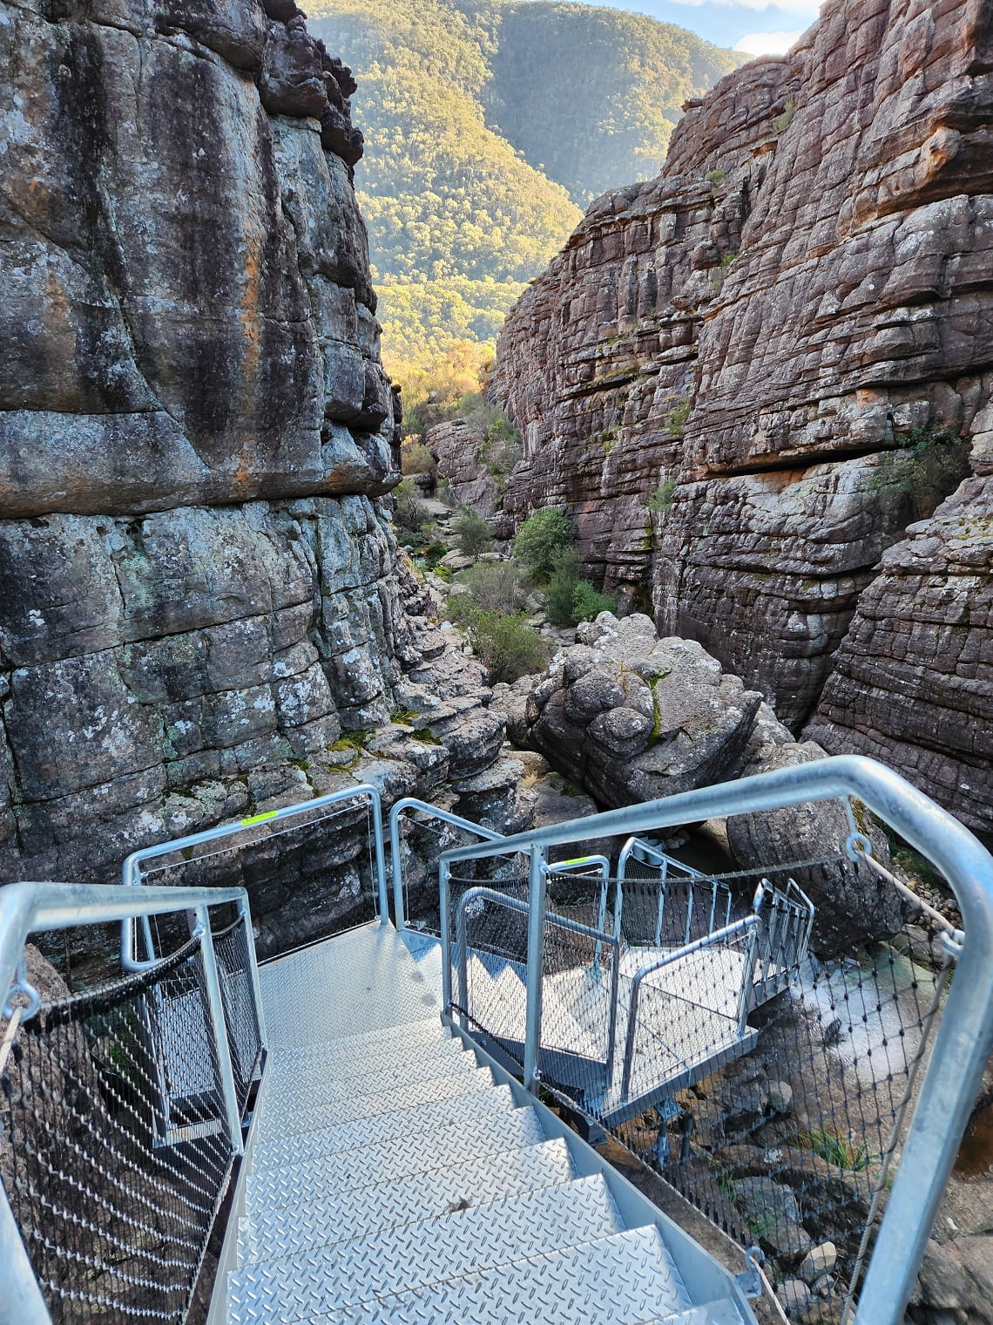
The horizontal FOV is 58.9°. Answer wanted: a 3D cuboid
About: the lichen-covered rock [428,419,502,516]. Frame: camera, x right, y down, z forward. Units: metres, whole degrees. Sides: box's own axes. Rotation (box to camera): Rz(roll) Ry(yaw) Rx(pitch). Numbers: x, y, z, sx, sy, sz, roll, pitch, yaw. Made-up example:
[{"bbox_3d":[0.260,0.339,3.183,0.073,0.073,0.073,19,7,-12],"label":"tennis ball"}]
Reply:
[{"bbox_3d":[-0.948,-6.272,28.300,2.500,3.000,2.400,-1,22,-2],"label":"lichen-covered rock"}]

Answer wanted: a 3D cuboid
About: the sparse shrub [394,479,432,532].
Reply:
[{"bbox_3d":[-2.522,-4.601,26.000,1.350,1.550,1.250,-2,22,-5],"label":"sparse shrub"}]

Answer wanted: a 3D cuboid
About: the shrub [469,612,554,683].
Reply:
[{"bbox_3d":[0.295,-0.275,17.300,1.620,1.350,1.500,0,22,1],"label":"shrub"}]

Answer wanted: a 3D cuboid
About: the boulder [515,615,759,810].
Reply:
[{"bbox_3d":[2.263,0.781,13.700,3.550,2.600,3.000,4,23,10],"label":"boulder"}]

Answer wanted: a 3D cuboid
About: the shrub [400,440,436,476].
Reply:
[{"bbox_3d":[-2.870,-7.352,31.500,1.450,1.250,1.350,-2,22,-5],"label":"shrub"}]

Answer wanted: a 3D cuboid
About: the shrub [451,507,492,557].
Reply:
[{"bbox_3d":[-0.665,-3.659,24.600,1.180,1.360,1.150,-1,22,-1],"label":"shrub"}]

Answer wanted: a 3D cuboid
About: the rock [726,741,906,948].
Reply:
[{"bbox_3d":[4.026,2.317,11.100,1.980,2.250,2.100,9,24,21],"label":"rock"}]

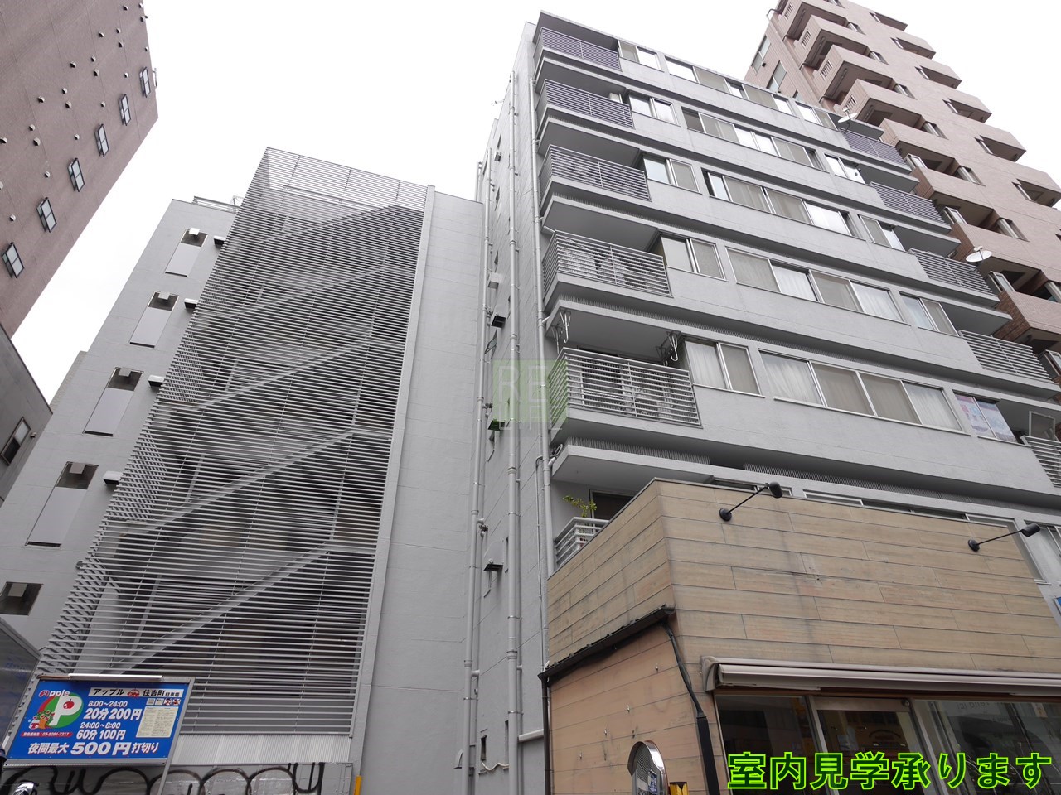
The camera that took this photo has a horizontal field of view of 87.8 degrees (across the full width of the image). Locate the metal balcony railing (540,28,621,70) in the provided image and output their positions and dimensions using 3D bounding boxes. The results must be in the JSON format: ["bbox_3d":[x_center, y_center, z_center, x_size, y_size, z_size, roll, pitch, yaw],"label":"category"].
[{"bbox_3d":[1.324,-9.442,15.643,2.319,1.269,0.781,9,-36,-15],"label":"metal balcony railing"}]

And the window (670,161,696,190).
[{"bbox_3d":[3.543,-5.096,12.681,0.544,1.040,0.080,9,-36,-15],"label":"window"}]

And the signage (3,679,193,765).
[{"bbox_3d":[-5.910,4.468,7.650,1.929,1.034,0.102,9,-36,-15],"label":"signage"}]

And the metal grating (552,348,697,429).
[{"bbox_3d":[1.445,0.070,8.705,2.192,1.078,0.751,9,-35,-15],"label":"metal grating"}]

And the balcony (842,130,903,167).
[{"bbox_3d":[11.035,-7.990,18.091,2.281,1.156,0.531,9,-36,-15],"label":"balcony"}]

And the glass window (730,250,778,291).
[{"bbox_3d":[4.588,-2.610,11.341,1.044,0.992,0.080,9,-36,-15],"label":"glass window"}]

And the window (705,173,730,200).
[{"bbox_3d":[4.584,-5.063,13.342,0.484,1.034,0.100,9,-36,-15],"label":"window"}]

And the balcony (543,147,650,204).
[{"bbox_3d":[1.345,-4.376,11.783,2.172,1.230,0.840,9,-36,-15],"label":"balcony"}]

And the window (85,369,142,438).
[{"bbox_3d":[-10.432,0.106,13.857,0.638,1.973,0.120,9,-36,-15],"label":"window"}]

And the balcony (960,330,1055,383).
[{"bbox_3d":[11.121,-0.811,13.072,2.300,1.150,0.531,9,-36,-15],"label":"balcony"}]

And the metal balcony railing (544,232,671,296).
[{"bbox_3d":[1.464,-2.284,10.639,2.281,1.163,0.750,9,-36,-15],"label":"metal balcony railing"}]

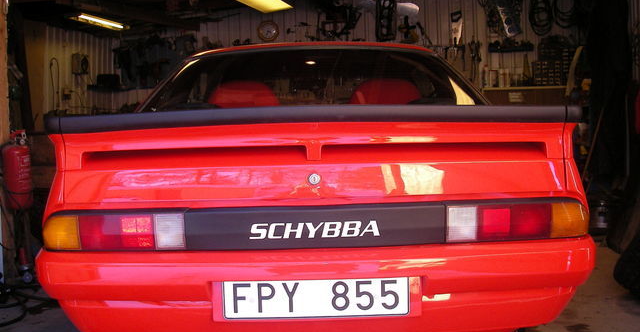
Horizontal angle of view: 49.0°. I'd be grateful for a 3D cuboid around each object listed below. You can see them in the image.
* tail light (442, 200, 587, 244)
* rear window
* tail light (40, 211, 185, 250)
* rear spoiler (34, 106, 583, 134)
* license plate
[{"bbox_3d":[0.562,0.162,2.010,0.388,0.102,0.130,-2,3,-10],"label":"tail light"},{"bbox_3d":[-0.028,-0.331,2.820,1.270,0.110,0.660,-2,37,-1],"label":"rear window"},{"bbox_3d":[-0.582,0.187,2.010,0.388,0.102,0.130,-1,3,8],"label":"tail light"},{"bbox_3d":[-0.017,-0.135,2.000,1.510,0.068,0.160,-2,3,-1],"label":"rear spoiler"},{"bbox_3d":[-0.008,0.348,1.860,0.488,0.110,0.020,-2,3,-1],"label":"license plate"}]

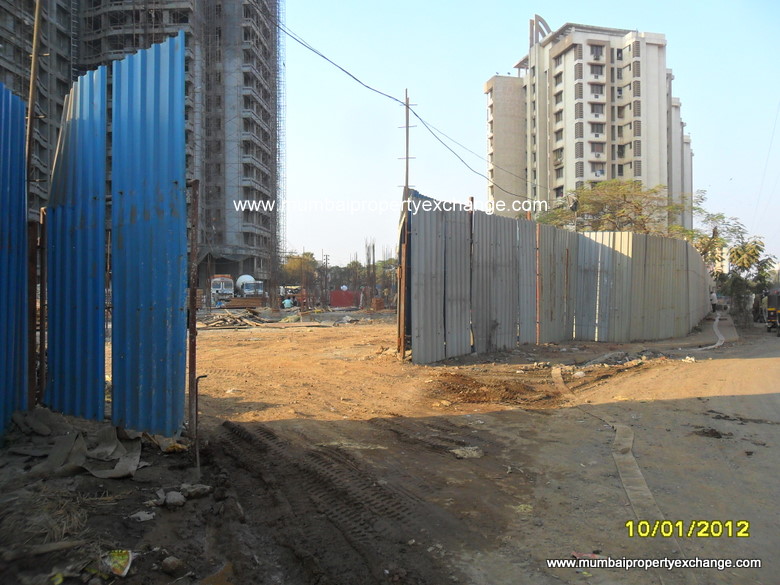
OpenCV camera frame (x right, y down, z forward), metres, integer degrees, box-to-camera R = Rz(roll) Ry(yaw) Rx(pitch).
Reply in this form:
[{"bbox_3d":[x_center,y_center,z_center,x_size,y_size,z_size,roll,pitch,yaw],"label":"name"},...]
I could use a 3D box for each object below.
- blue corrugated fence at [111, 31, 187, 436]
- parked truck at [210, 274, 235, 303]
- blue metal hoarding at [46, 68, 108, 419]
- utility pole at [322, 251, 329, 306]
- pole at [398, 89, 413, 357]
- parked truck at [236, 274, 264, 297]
[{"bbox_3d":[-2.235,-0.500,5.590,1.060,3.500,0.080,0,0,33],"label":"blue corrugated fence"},{"bbox_3d":[-18.350,-0.050,66.700,2.450,3.350,7.500,0,0,-16],"label":"parked truck"},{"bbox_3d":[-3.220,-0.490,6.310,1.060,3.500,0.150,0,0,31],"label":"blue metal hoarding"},{"bbox_3d":[-8.730,-1.850,83.000,0.700,7.300,0.300,0,0,-6],"label":"utility pole"},{"bbox_3d":[0.360,-1.600,14.100,0.280,6.200,0.170,0,0,0],"label":"pole"},{"bbox_3d":[-18.200,-0.280,77.200,2.500,3.750,8.000,0,0,-25],"label":"parked truck"}]

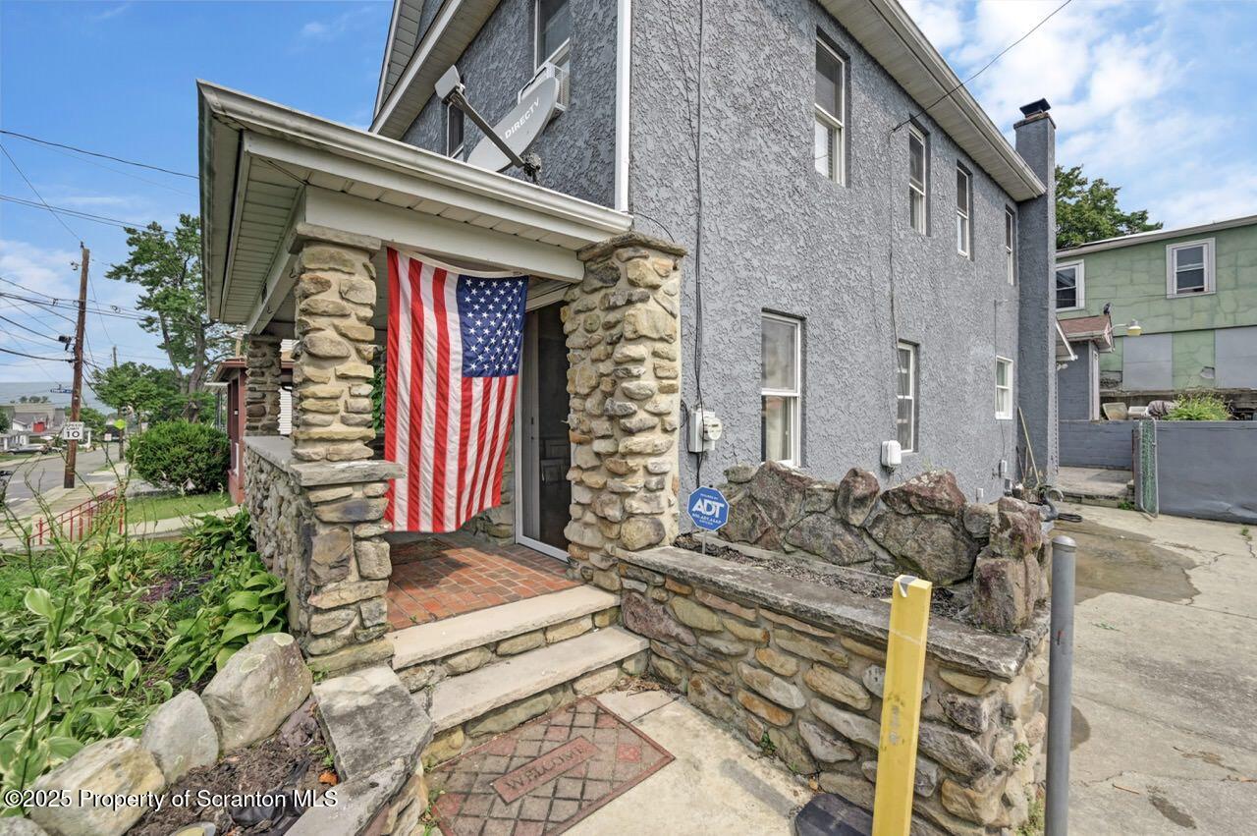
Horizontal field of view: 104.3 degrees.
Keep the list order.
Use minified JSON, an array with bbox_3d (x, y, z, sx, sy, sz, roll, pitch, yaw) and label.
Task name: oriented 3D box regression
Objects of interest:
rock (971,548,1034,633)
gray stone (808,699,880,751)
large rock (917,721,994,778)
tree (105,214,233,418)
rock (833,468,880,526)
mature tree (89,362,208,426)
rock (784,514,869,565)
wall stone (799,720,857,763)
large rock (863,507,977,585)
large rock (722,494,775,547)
[{"bbox_3d":[1.430,0.648,1.870,0.180,0.280,0.200,0,0,-41],"label":"rock"},{"bbox_3d":[0.880,1.171,1.922,0.140,0.125,0.290,0,0,-40],"label":"gray stone"},{"bbox_3d":[1.129,1.118,1.685,0.140,0.130,0.250,0,0,-40],"label":"large rock"},{"bbox_3d":[-21.790,-3.700,24.000,6.800,12.600,6.800,0,0,-41],"label":"tree"},{"bbox_3d":[1.318,0.451,2.821,0.250,0.320,0.230,0,0,-42],"label":"rock"},{"bbox_3d":[-35.435,-0.500,36.000,7.000,7.200,7.200,0,0,-41],"label":"mature tree"},{"bbox_3d":[1.175,0.717,2.926,0.280,0.270,0.460,0,0,-42],"label":"rock"},{"bbox_3d":[0.829,1.309,1.982,0.140,0.125,0.240,0,0,-40],"label":"wall stone"},{"bbox_3d":[1.519,0.663,2.575,0.310,0.360,0.510,0,0,-42],"label":"large rock"},{"bbox_3d":[0.815,0.696,3.349,0.260,0.340,0.350,0,0,-42],"label":"large rock"}]

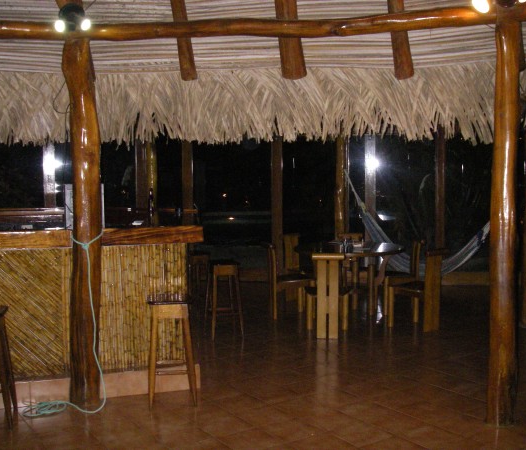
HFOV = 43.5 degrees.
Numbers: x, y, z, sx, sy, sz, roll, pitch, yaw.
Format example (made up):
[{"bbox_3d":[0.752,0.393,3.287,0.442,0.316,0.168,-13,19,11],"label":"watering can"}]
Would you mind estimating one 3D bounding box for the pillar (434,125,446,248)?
[{"bbox_3d":[2.675,-0.359,9.935,0.160,2.450,0.150,0,4,9],"label":"pillar"}]

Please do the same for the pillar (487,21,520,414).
[{"bbox_3d":[1.545,-0.001,4.216,0.200,2.570,0.180,1,4,20],"label":"pillar"}]

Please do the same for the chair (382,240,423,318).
[{"bbox_3d":[1.655,0.620,7.885,0.470,0.870,0.470,-1,4,-13],"label":"chair"}]

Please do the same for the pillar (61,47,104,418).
[{"bbox_3d":[-1.280,-0.009,4.685,0.250,2.560,0.240,0,5,0],"label":"pillar"}]

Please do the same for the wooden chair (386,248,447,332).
[{"bbox_3d":[1.671,0.673,7.037,0.470,0.870,0.470,-3,4,-33],"label":"wooden chair"}]

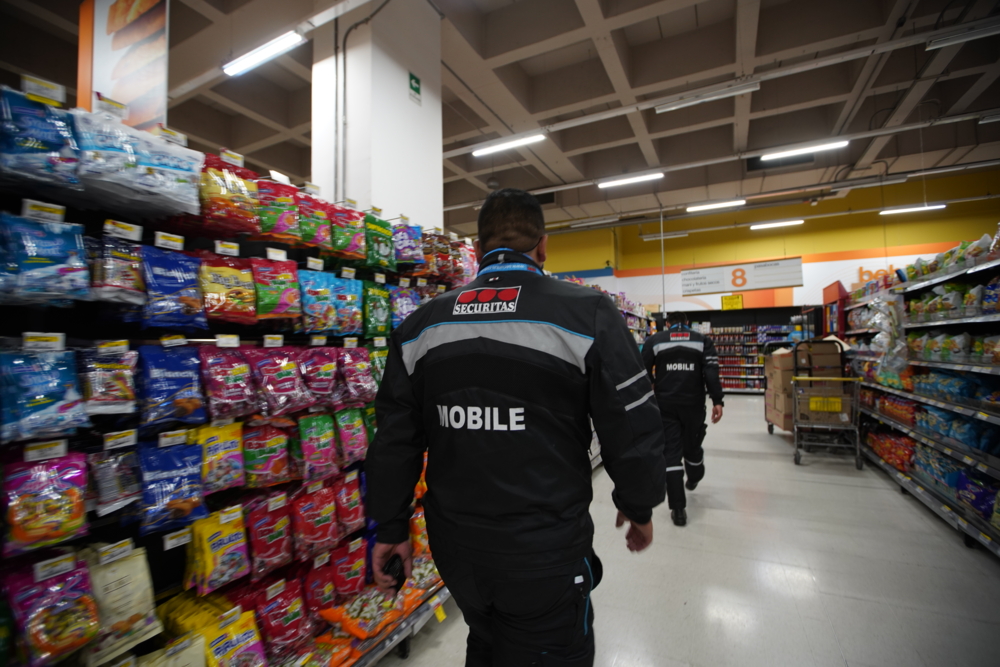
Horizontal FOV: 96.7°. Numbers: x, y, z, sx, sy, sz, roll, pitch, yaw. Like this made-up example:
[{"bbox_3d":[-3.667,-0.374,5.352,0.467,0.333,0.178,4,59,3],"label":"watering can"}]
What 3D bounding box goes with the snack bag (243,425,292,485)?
[{"bbox_3d":[-0.819,0.433,1.569,0.050,0.210,0.166,-1,-2,28],"label":"snack bag"}]

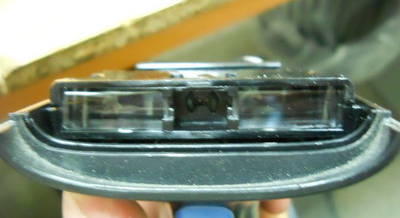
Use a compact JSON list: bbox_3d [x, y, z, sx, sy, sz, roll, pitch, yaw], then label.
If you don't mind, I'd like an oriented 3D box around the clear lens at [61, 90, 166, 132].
[{"bbox_3d":[-0.020,0.000,0.114,0.024,0.009,0.008,-1,10,0],"label":"clear lens"}]

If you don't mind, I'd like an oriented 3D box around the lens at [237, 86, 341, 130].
[{"bbox_3d":[0.021,0.000,0.114,0.024,0.009,0.008,-1,10,0],"label":"lens"}]

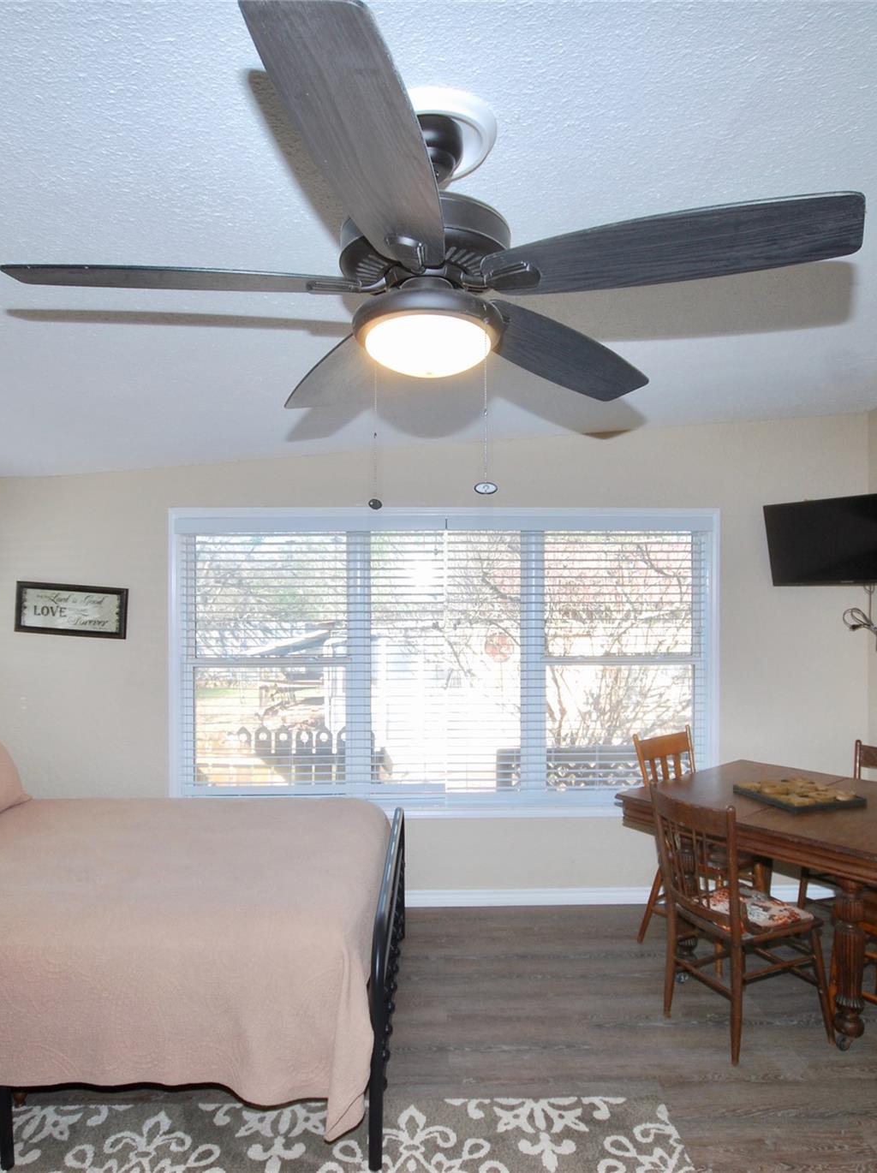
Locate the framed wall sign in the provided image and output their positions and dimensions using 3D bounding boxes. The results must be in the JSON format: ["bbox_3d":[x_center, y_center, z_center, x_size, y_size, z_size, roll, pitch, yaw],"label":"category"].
[{"bbox_3d":[-1.926,0.126,3.841,0.579,0.263,0.025,4,-1,-2],"label":"framed wall sign"}]

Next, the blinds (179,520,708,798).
[{"bbox_3d":[0.031,0.388,3.926,2.839,1.512,0.070,0,-1,-2],"label":"blinds"}]

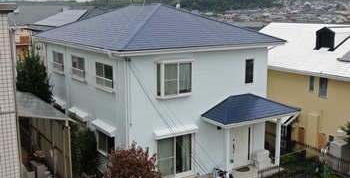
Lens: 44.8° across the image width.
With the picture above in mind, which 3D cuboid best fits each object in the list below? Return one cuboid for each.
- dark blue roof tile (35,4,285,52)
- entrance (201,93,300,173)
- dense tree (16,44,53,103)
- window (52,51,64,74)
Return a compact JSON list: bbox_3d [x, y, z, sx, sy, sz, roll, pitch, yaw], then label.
[{"bbox_3d":[-1.447,-3.260,20.607,7.978,1.686,10.851,-7,12,-32],"label":"dark blue roof tile"},{"bbox_3d":[3.212,1.989,17.782,4.114,3.281,1.640,-7,12,-32],"label":"entrance"},{"bbox_3d":[-7.000,0.243,21.715,1.700,4.972,1.700,-7,12,-32],"label":"dense tree"},{"bbox_3d":[-5.977,-1.398,21.668,0.128,0.969,1.683,-7,12,-32],"label":"window"}]

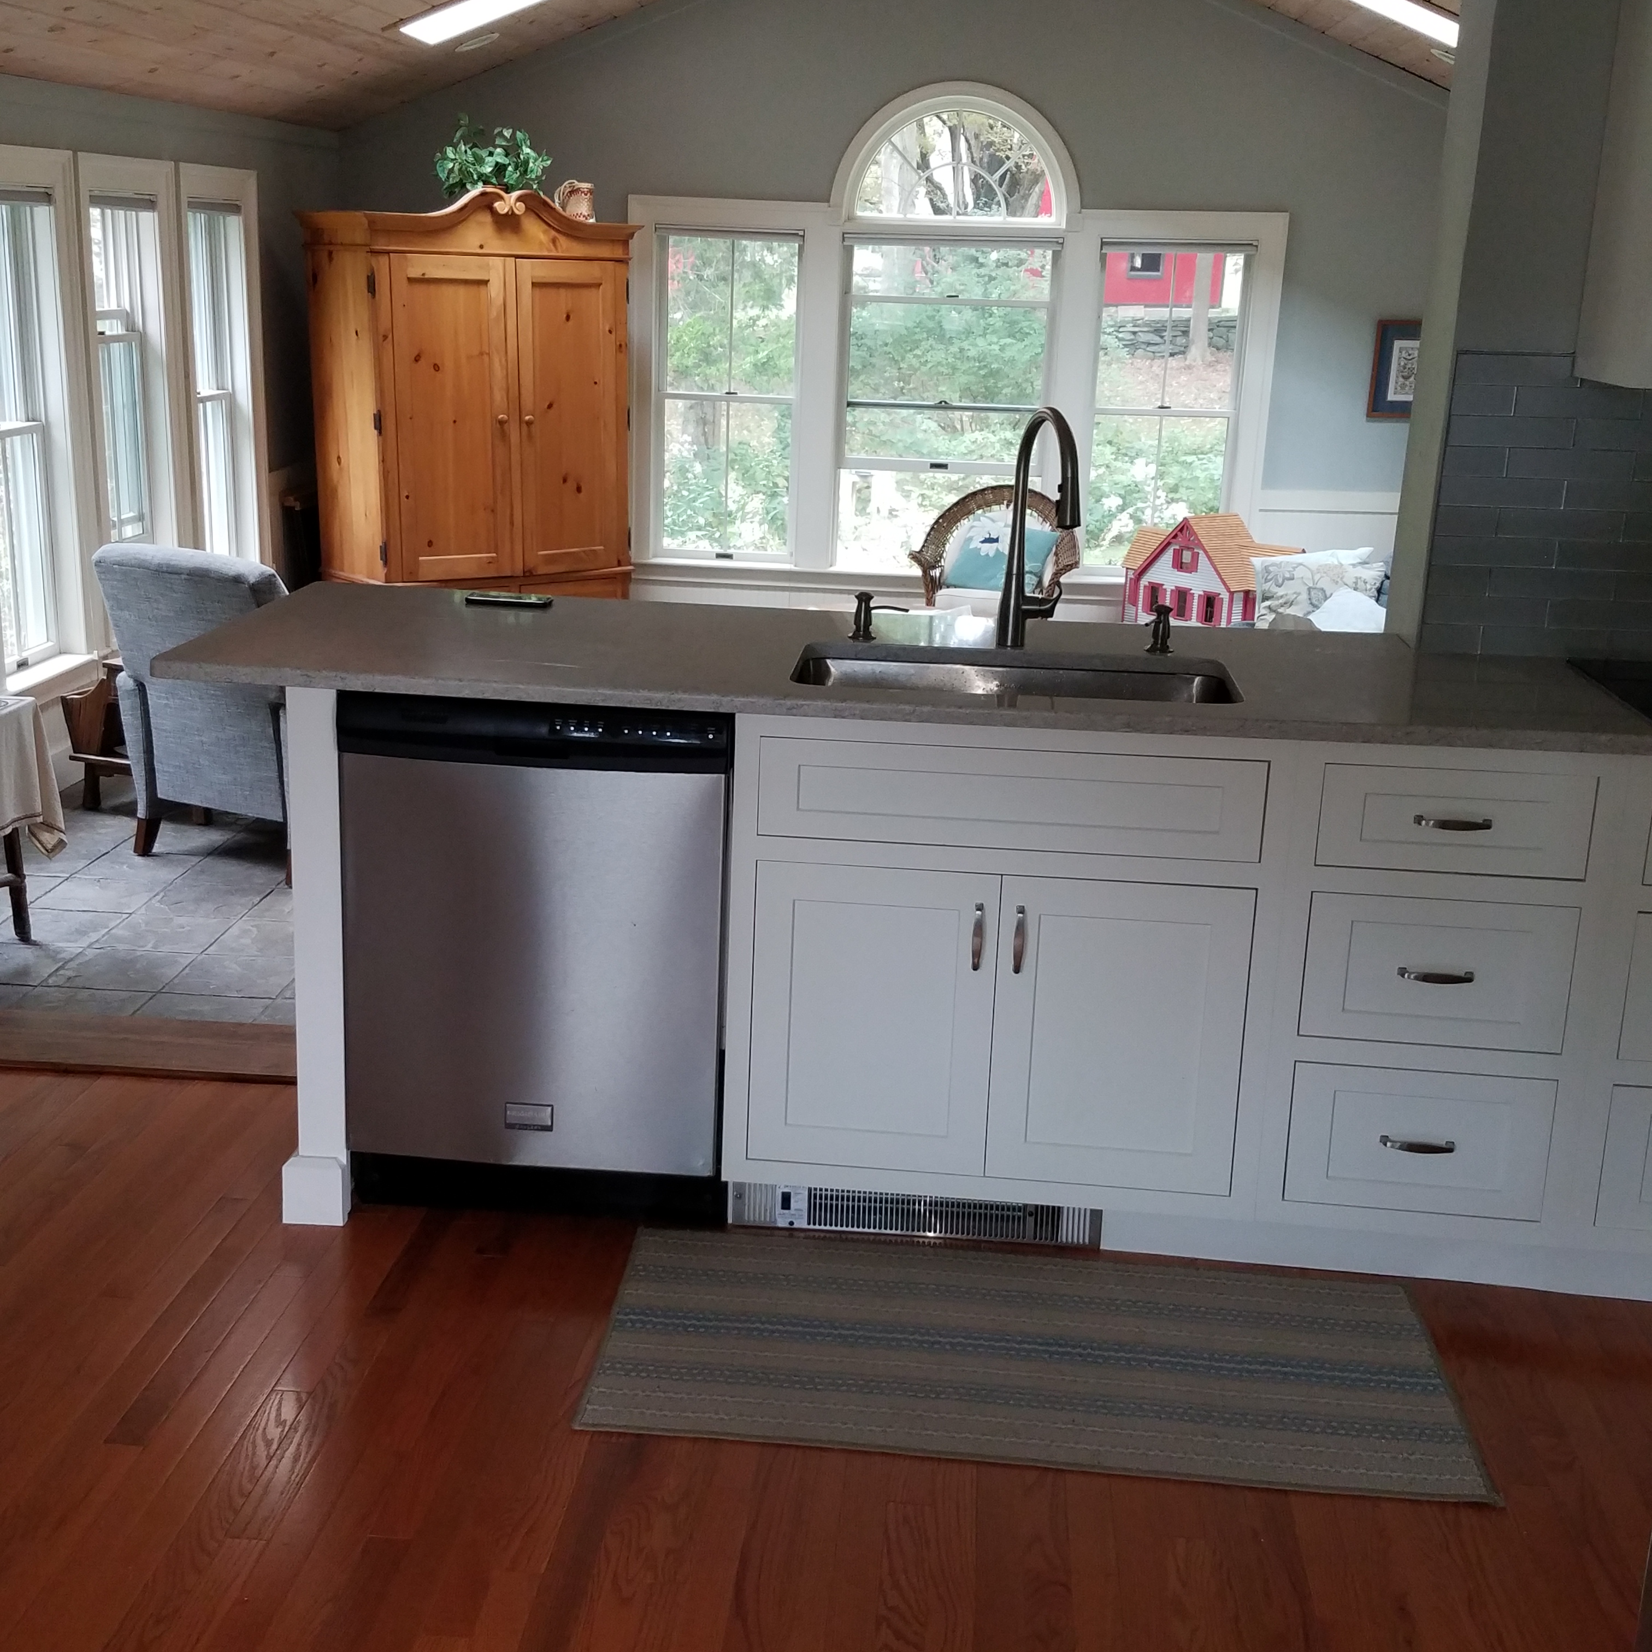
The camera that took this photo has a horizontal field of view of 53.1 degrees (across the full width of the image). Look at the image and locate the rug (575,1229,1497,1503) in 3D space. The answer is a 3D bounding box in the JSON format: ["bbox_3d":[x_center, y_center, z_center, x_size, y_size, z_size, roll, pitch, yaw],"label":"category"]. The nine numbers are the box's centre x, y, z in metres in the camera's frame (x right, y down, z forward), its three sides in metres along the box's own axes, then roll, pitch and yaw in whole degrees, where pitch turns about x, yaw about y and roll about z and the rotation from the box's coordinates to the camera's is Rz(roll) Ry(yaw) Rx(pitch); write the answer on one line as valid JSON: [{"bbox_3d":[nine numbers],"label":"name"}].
[{"bbox_3d":[0.284,0.765,2.413,1.221,0.010,0.518,3,16,4],"label":"rug"}]

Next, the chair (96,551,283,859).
[{"bbox_3d":[-1.638,-0.373,5.003,0.680,0.951,0.780,9,18,24],"label":"chair"}]

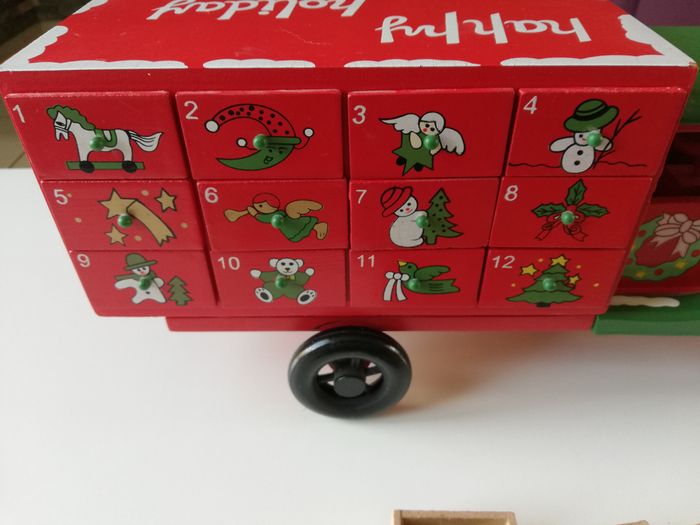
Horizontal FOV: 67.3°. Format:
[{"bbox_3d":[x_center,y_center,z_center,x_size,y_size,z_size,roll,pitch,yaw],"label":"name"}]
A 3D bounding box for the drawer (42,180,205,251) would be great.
[{"bbox_3d":[-0.087,-0.033,0.225,0.055,0.032,0.055,0,38,0],"label":"drawer"}]

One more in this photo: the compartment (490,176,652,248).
[{"bbox_3d":[0.084,-0.035,0.225,0.055,0.032,0.055,0,38,0],"label":"compartment"}]

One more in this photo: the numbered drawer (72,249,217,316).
[{"bbox_3d":[-0.086,-0.008,0.245,0.055,0.032,0.055,0,38,0],"label":"numbered drawer"}]

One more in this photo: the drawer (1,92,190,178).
[{"bbox_3d":[-0.087,-0.059,0.204,0.055,0.032,0.055,0,38,0],"label":"drawer"}]

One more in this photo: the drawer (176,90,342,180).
[{"bbox_3d":[-0.030,-0.059,0.204,0.055,0.032,0.055,0,38,0],"label":"drawer"}]

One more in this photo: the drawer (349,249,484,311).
[{"bbox_3d":[0.028,-0.009,0.245,0.055,0.032,0.055,0,38,0],"label":"drawer"}]

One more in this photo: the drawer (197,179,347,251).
[{"bbox_3d":[-0.030,-0.034,0.225,0.055,0.032,0.055,0,38,0],"label":"drawer"}]

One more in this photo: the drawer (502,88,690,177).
[{"bbox_3d":[0.084,-0.060,0.204,0.055,0.032,0.055,0,38,0],"label":"drawer"}]

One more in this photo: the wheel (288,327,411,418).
[{"bbox_3d":[0.000,0.056,0.266,0.061,0.061,0.018,0,38,0],"label":"wheel"}]

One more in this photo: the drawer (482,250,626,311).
[{"bbox_3d":[0.085,-0.009,0.245,0.055,0.032,0.055,0,38,0],"label":"drawer"}]

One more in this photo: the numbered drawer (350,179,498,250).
[{"bbox_3d":[0.027,-0.034,0.225,0.055,0.032,0.055,0,38,0],"label":"numbered drawer"}]

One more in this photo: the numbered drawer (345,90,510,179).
[{"bbox_3d":[0.027,-0.060,0.204,0.055,0.032,0.055,0,38,0],"label":"numbered drawer"}]

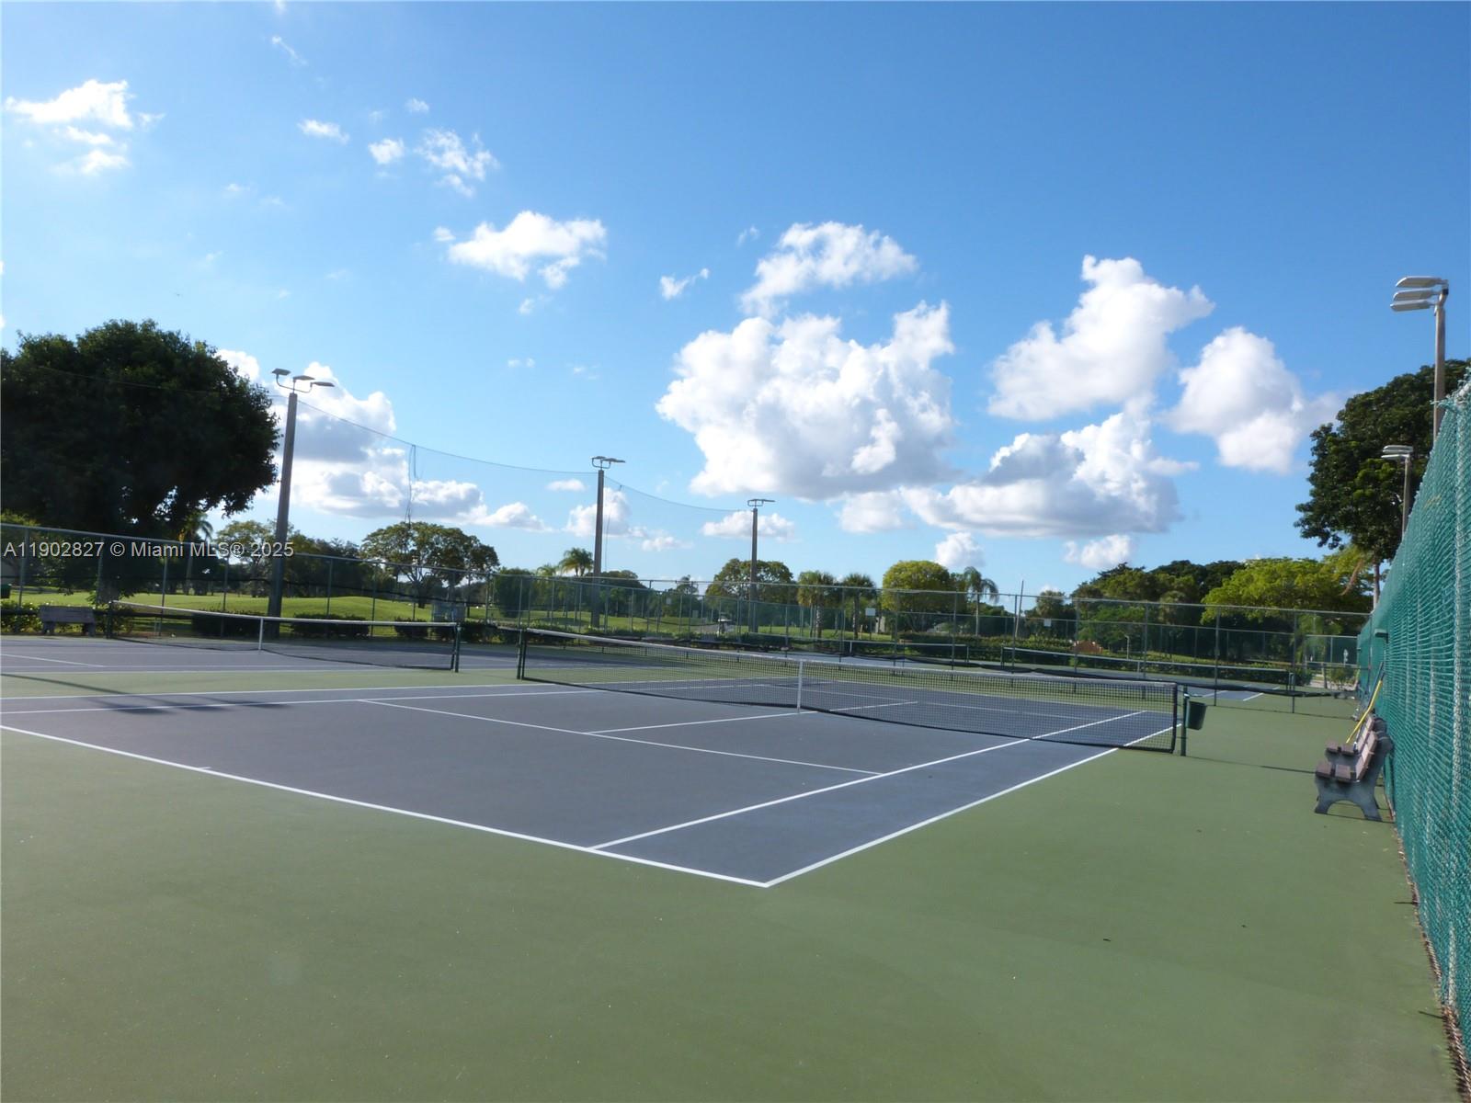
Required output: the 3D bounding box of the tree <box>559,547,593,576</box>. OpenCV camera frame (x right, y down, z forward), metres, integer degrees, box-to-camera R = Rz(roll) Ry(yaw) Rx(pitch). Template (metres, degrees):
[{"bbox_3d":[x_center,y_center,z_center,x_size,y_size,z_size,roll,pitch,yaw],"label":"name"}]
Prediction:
[{"bbox_3d":[-17.849,3.700,120.000,4.200,8.200,4.200,4,-4,-8],"label":"tree"}]

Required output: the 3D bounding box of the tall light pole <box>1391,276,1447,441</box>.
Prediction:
[{"bbox_3d":[14.023,-0.862,22.056,1.200,9.750,2.000,1,-4,29],"label":"tall light pole"}]

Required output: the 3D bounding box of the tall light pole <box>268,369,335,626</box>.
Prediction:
[{"bbox_3d":[-16.989,-1.860,40.659,1.200,9.750,2.000,1,-4,29],"label":"tall light pole"}]

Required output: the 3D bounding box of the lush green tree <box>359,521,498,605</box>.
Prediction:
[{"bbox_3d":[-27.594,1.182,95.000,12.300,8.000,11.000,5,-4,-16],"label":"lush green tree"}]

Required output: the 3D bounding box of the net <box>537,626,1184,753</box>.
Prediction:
[{"bbox_3d":[1.128,2.407,19.451,12.750,1.070,0.150,1,-4,29],"label":"net"}]

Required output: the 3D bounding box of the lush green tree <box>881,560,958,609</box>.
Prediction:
[{"bbox_3d":[15.374,3.951,88.000,6.500,7.000,6.500,3,-4,10],"label":"lush green tree"}]

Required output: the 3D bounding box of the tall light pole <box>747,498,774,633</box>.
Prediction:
[{"bbox_3d":[1.708,1.374,69.603,1.200,9.750,2.000,1,-4,29],"label":"tall light pole"}]

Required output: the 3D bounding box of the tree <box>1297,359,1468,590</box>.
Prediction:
[{"bbox_3d":[27.536,-0.833,44.000,9.000,14.000,9.000,1,-4,32],"label":"tree"}]

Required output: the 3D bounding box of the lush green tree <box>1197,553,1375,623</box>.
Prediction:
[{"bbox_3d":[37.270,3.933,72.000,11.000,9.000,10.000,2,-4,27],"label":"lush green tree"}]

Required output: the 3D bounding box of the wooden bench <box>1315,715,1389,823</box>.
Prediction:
[{"bbox_3d":[6.739,2.387,11.658,0.680,0.870,1.800,1,-4,29],"label":"wooden bench"}]

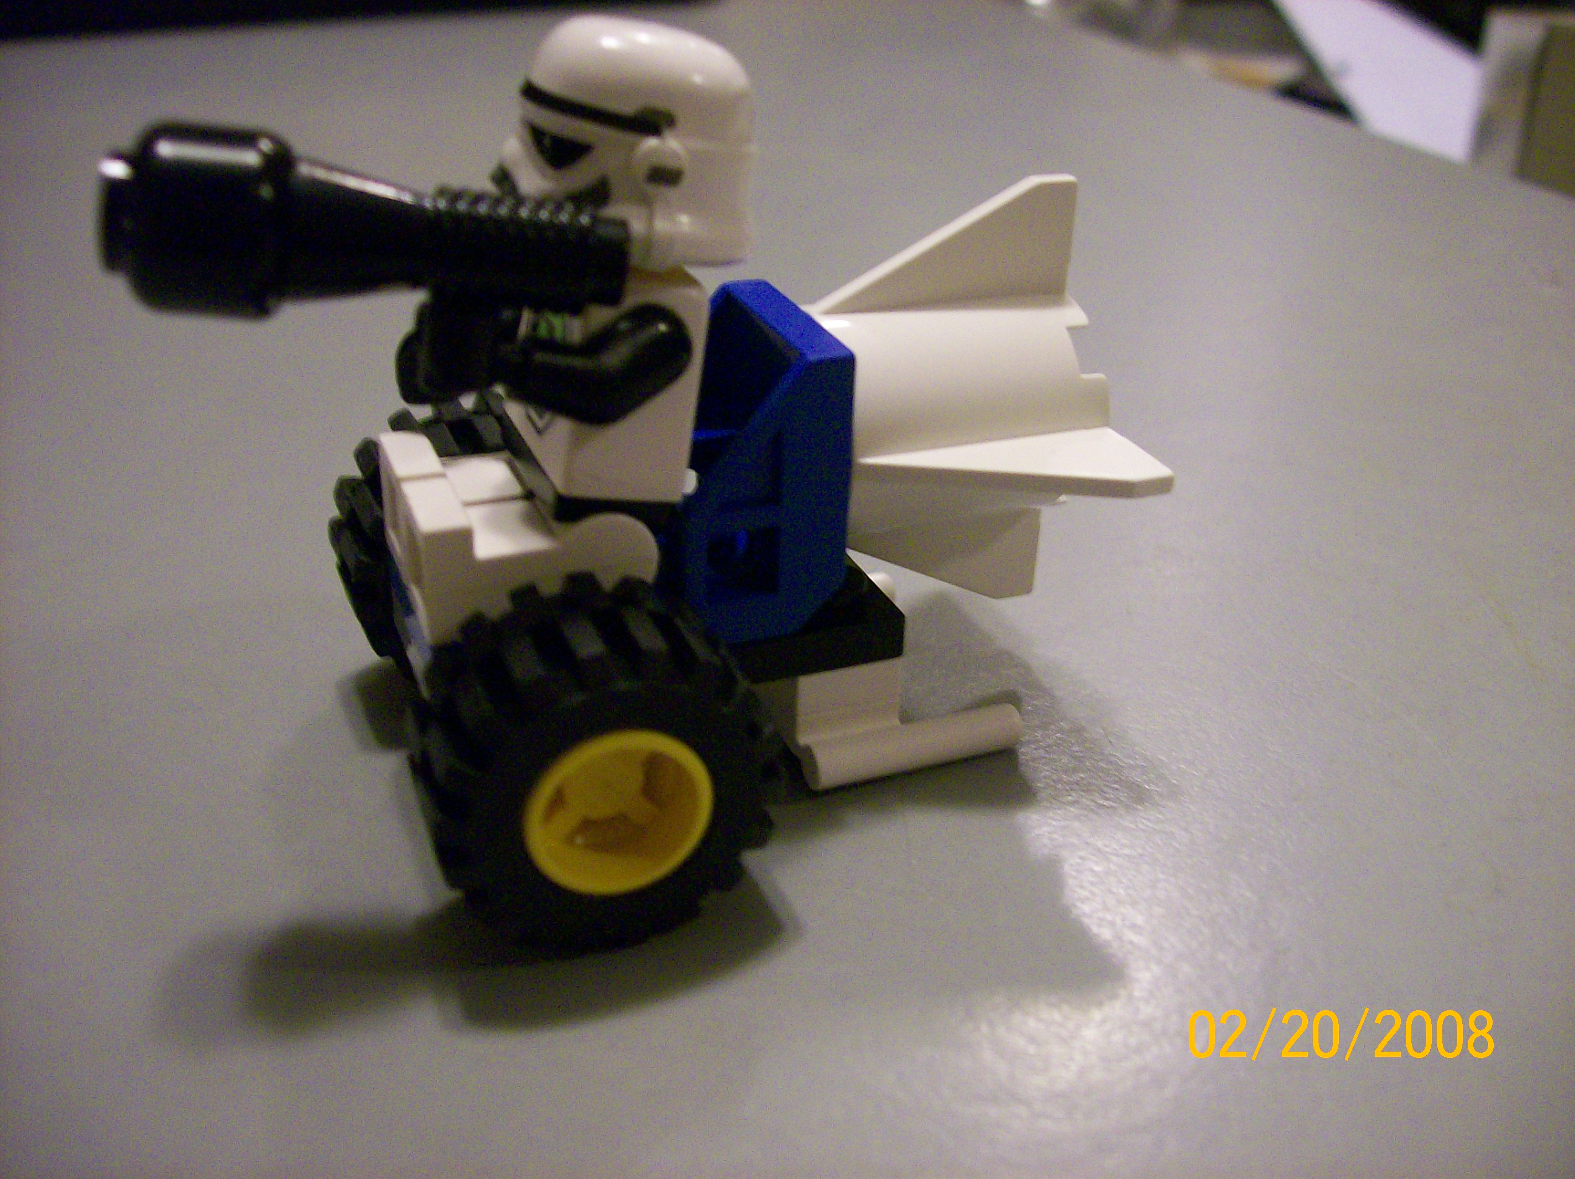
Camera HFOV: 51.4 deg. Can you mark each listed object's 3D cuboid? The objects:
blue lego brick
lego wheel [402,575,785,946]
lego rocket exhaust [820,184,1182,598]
[{"bbox_3d":[-0.004,-0.009,0.114,0.012,0.020,0.016,-9,30,-20],"label":"blue lego brick"},{"bbox_3d":[-0.012,0.011,0.102,0.021,0.021,0.012,-9,30,-20],"label":"lego wheel"},{"bbox_3d":[0.011,-0.013,0.119,0.020,0.033,0.033,-9,30,-20],"label":"lego rocket exhaust"}]

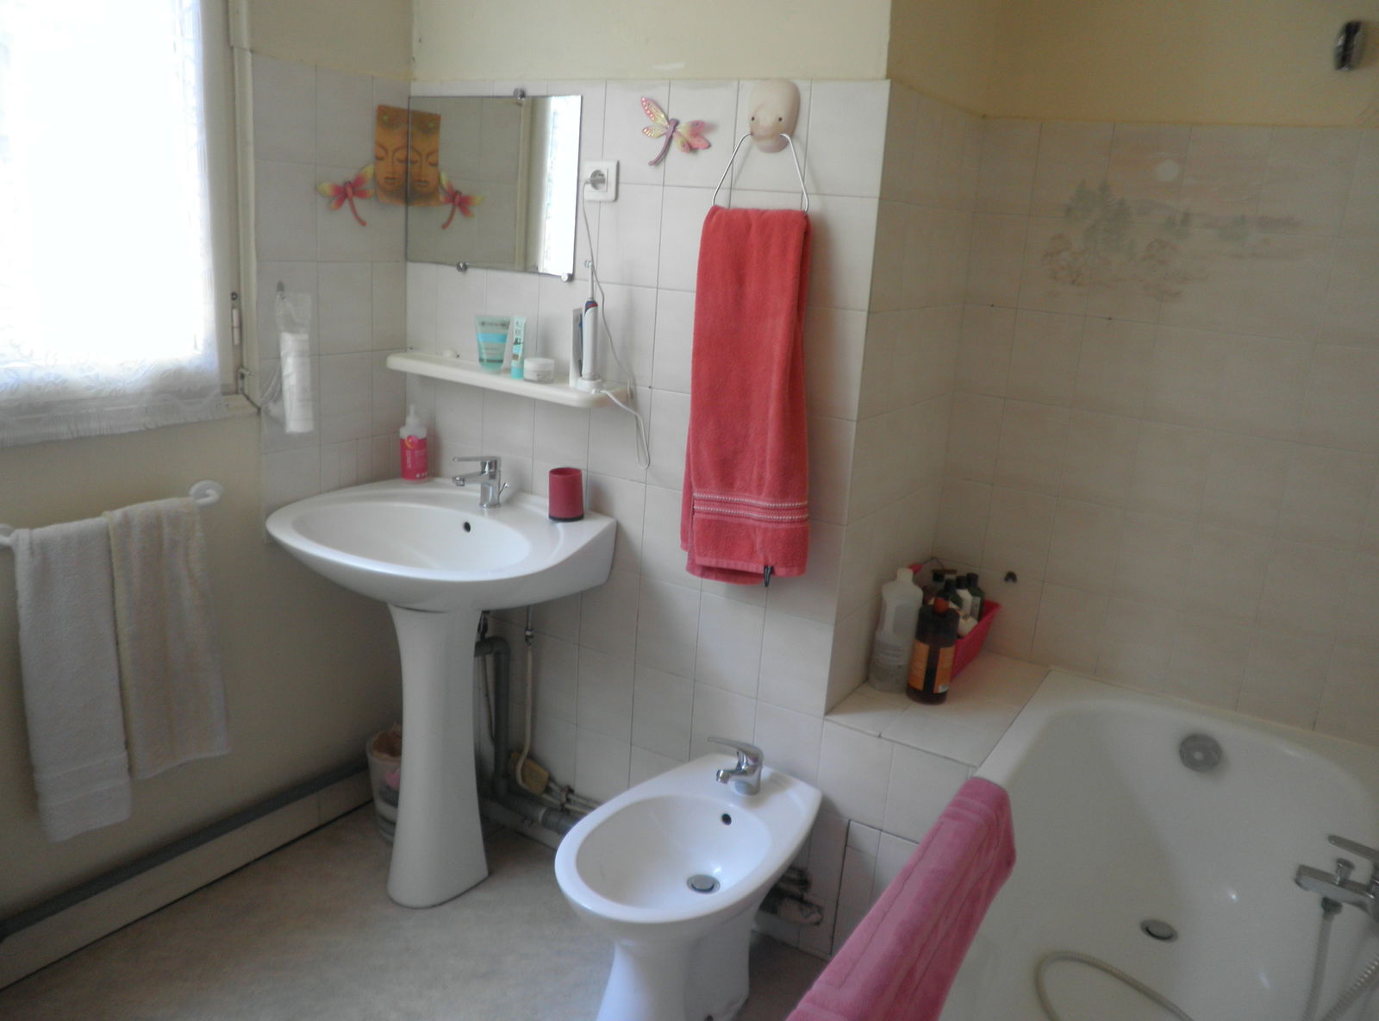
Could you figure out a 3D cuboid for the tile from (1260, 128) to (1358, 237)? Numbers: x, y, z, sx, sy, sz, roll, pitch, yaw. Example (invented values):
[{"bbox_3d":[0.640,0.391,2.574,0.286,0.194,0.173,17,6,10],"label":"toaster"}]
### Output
[{"bbox_3d":[1.169,-0.621,1.964,0.149,0.201,0.010,13,18,29],"label":"tile"}]

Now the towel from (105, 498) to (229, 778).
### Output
[{"bbox_3d":[-1.016,0.248,2.007,0.065,0.546,0.216,13,18,31],"label":"towel"}]

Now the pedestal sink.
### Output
[{"bbox_3d":[-0.554,0.420,2.226,0.638,0.854,0.563,13,18,28],"label":"pedestal sink"}]

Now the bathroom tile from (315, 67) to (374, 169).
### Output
[{"bbox_3d":[-0.738,-0.835,2.205,0.010,0.191,0.148,12,17,28],"label":"bathroom tile"}]

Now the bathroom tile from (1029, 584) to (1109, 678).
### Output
[{"bbox_3d":[0.887,0.274,2.419,0.148,0.201,0.010,12,17,28],"label":"bathroom tile"}]

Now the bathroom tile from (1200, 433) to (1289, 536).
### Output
[{"bbox_3d":[1.137,-0.054,2.113,0.149,0.201,0.010,13,18,29],"label":"bathroom tile"}]

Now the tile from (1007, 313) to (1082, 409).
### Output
[{"bbox_3d":[0.775,-0.331,2.256,0.150,0.200,0.010,13,18,31],"label":"tile"}]

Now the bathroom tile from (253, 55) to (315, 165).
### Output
[{"bbox_3d":[-0.805,-0.792,2.057,0.010,0.201,0.149,13,18,31],"label":"bathroom tile"}]

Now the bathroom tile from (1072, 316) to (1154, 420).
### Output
[{"bbox_3d":[0.930,-0.312,2.264,0.148,0.201,0.010,12,17,28],"label":"bathroom tile"}]

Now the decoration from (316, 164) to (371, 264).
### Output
[{"bbox_3d":[-0.720,-0.621,2.190,0.020,0.190,0.151,12,17,29],"label":"decoration"}]

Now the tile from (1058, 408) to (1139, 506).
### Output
[{"bbox_3d":[0.891,-0.111,2.249,0.149,0.201,0.010,13,18,29],"label":"tile"}]

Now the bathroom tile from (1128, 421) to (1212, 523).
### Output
[{"bbox_3d":[1.018,-0.085,2.190,0.149,0.200,0.010,12,17,29],"label":"bathroom tile"}]

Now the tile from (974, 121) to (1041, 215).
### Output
[{"bbox_3d":[0.687,-0.737,2.224,0.122,0.200,0.010,13,18,31],"label":"tile"}]

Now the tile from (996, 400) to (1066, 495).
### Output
[{"bbox_3d":[0.773,-0.141,2.337,0.150,0.200,0.010,12,17,28],"label":"tile"}]

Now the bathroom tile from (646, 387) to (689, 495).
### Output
[{"bbox_3d":[-0.017,-0.137,2.110,0.150,0.200,0.010,12,17,28],"label":"bathroom tile"}]

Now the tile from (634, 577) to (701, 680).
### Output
[{"bbox_3d":[-0.043,0.247,2.215,0.150,0.200,0.010,12,17,28],"label":"tile"}]

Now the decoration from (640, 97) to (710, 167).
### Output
[{"bbox_3d":[-0.029,-0.729,1.997,0.153,0.130,0.025,12,17,28],"label":"decoration"}]

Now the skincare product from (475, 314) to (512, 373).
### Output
[{"bbox_3d":[-0.427,-0.364,2.268,0.078,0.117,0.044,2,15,-8],"label":"skincare product"}]

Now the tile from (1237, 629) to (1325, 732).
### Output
[{"bbox_3d":[1.233,0.353,2.153,0.149,0.201,0.010,13,18,29],"label":"tile"}]

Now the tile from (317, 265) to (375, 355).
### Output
[{"bbox_3d":[-0.747,-0.439,2.247,0.010,0.200,0.151,12,17,29],"label":"tile"}]

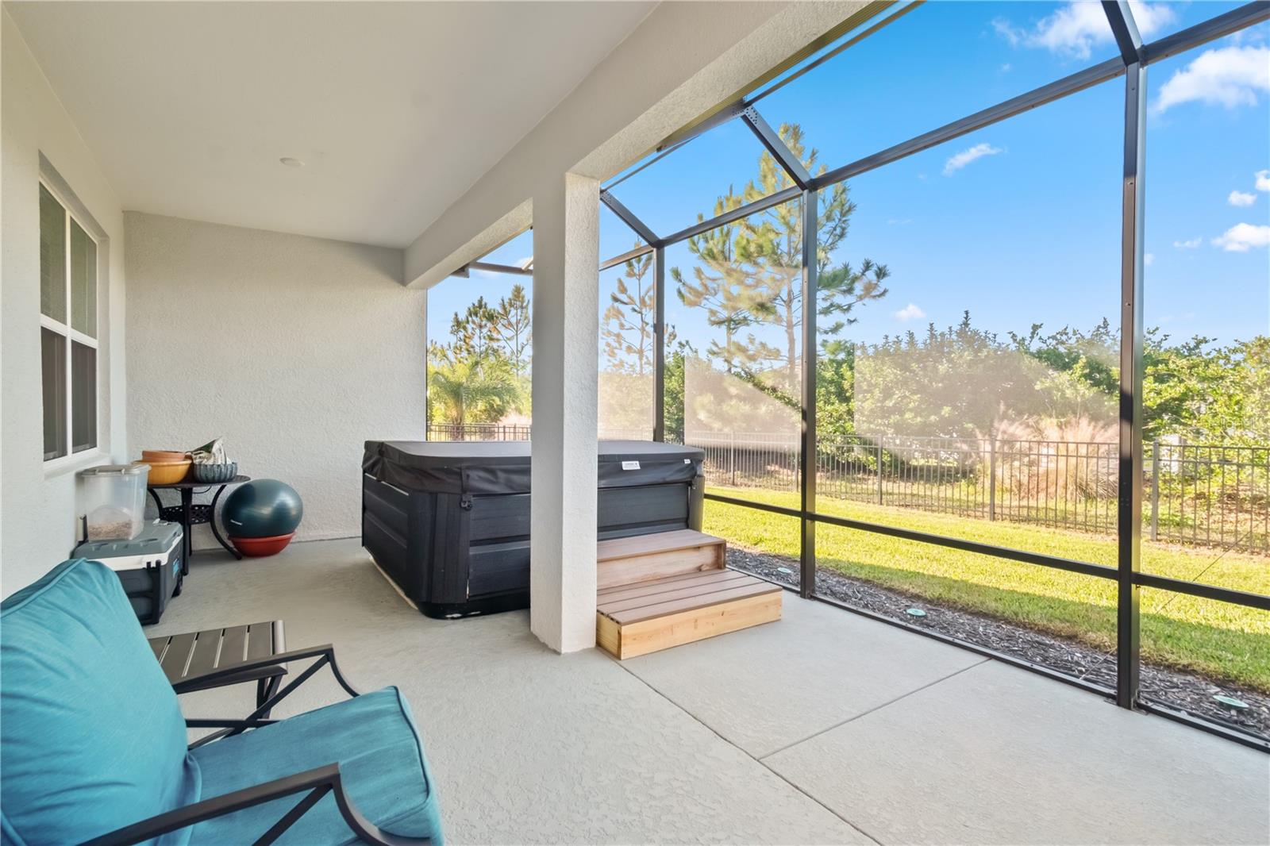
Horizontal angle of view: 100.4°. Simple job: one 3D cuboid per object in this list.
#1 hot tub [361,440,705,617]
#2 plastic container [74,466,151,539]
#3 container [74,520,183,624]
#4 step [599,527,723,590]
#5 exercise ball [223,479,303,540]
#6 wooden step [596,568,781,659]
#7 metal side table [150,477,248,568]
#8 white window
[{"bbox_3d":[-0.997,0.678,4.702,2.163,0.978,2.266,-1,2,-34],"label":"hot tub"},{"bbox_3d":[-3.383,0.527,3.454,0.283,0.422,0.402,-1,2,-35],"label":"plastic container"},{"bbox_3d":[-3.198,0.972,3.351,0.422,0.453,0.618,-1,2,-33],"label":"container"},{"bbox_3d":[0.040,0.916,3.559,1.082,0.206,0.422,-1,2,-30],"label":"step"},{"bbox_3d":[-3.342,0.797,4.773,0.582,0.582,0.582,-1,2,-35],"label":"exercise ball"},{"bbox_3d":[0.289,1.110,3.186,1.082,0.185,0.505,-1,2,-30],"label":"wooden step"},{"bbox_3d":[-3.698,0.825,4.377,0.783,0.700,0.783,-1,2,-35],"label":"metal side table"},{"bbox_3d":[-3.773,-0.608,3.541,0.082,1.669,1.545,-1,2,-36],"label":"white window"}]

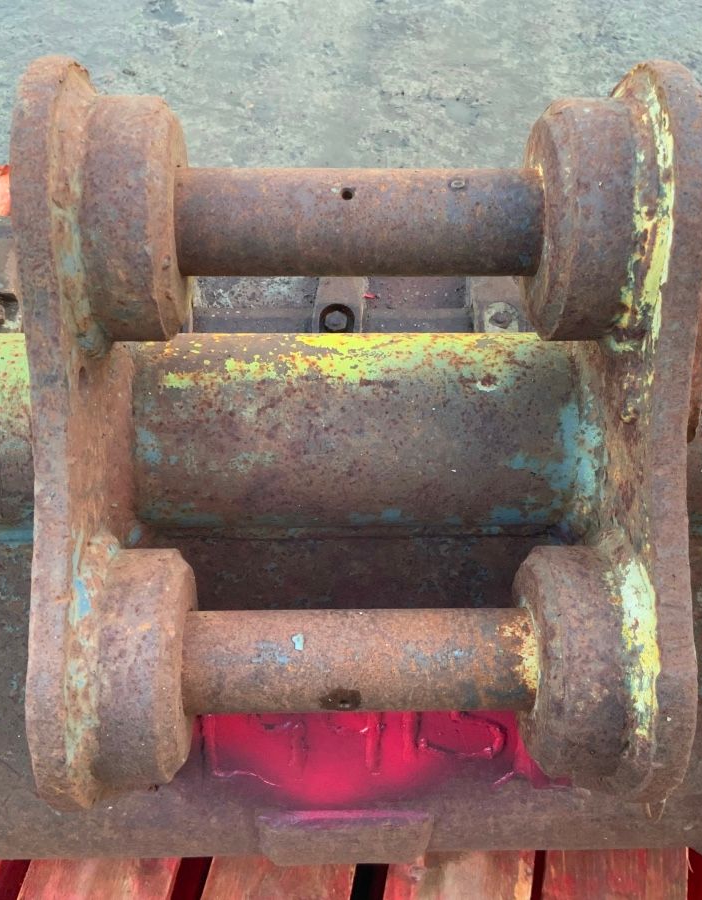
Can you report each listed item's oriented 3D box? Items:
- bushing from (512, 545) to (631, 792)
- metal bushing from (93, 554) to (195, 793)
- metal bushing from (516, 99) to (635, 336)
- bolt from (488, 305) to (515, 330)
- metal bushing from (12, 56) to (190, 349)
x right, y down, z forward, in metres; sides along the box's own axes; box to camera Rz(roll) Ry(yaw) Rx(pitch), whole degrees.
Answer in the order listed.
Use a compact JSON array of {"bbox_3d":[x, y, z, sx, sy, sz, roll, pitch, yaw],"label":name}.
[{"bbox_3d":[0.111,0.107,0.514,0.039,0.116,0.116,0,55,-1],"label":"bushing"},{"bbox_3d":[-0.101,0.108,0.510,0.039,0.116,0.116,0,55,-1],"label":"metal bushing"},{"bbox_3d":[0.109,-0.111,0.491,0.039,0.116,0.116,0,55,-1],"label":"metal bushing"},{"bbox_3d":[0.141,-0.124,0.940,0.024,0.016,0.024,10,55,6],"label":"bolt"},{"bbox_3d":[-0.112,-0.115,0.485,0.058,0.134,0.134,0,55,-1],"label":"metal bushing"}]

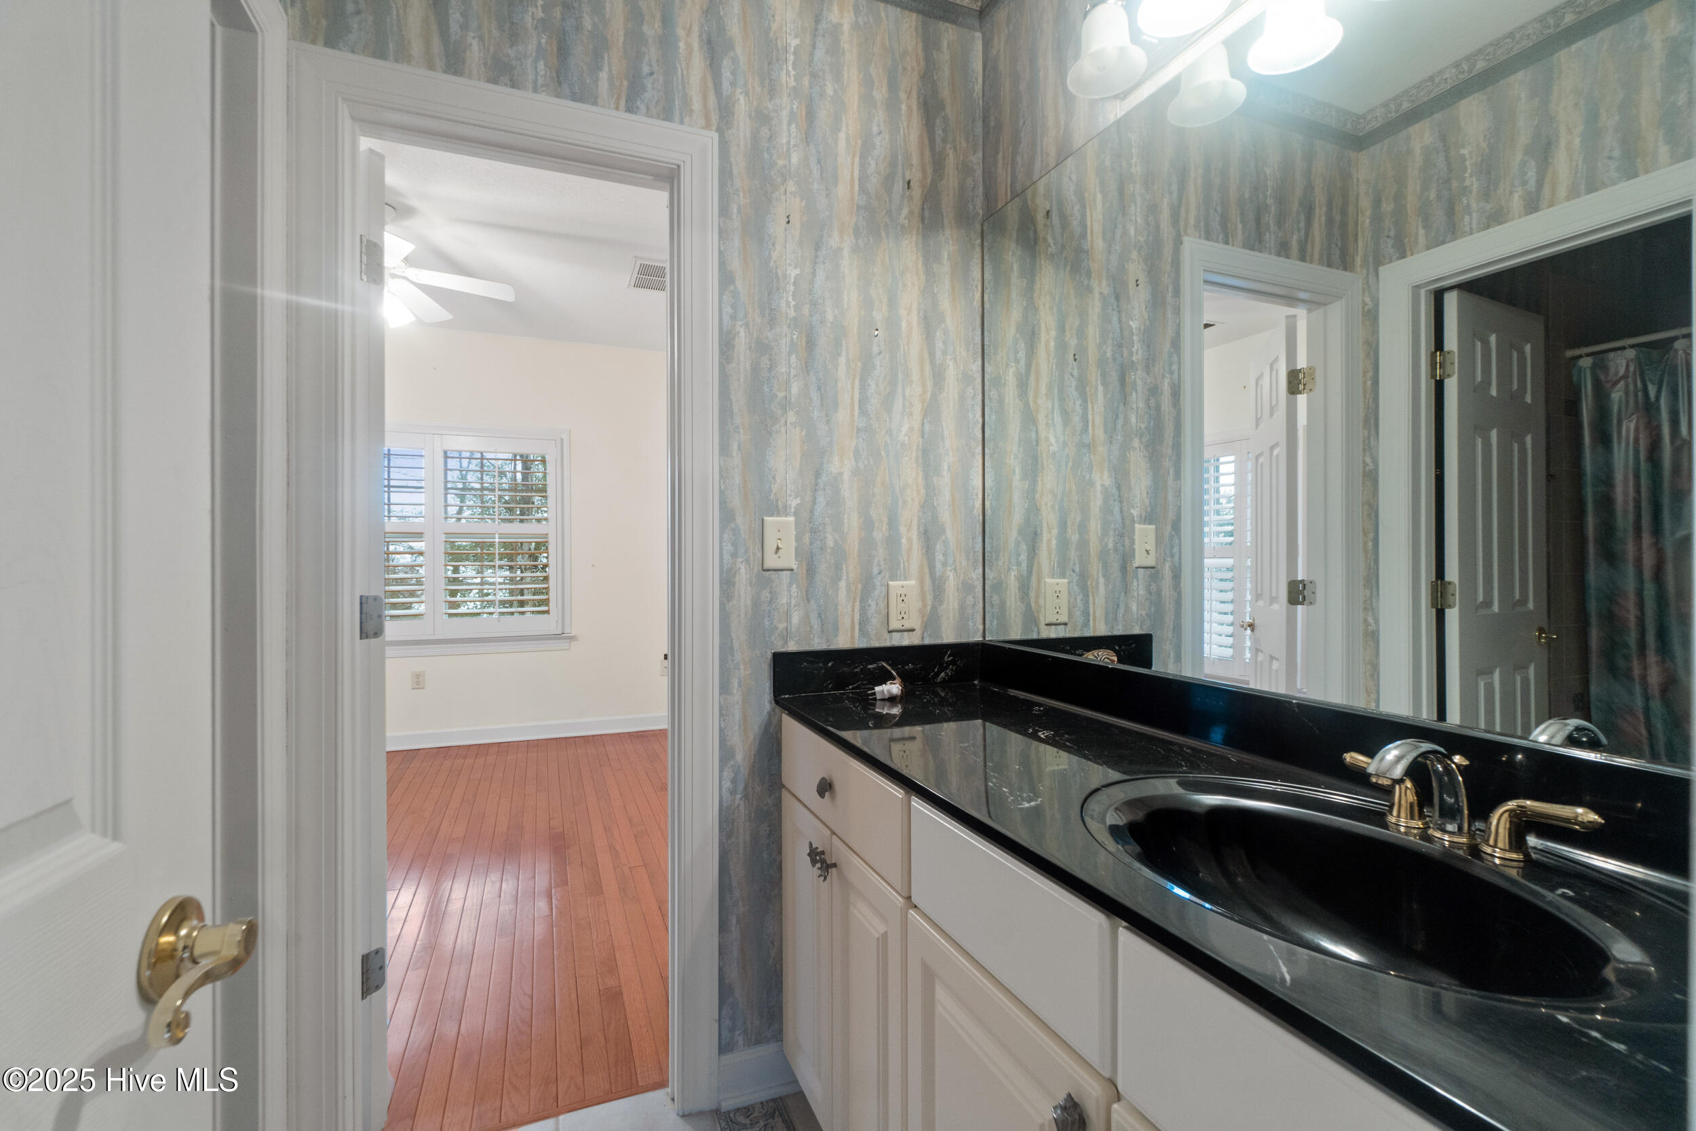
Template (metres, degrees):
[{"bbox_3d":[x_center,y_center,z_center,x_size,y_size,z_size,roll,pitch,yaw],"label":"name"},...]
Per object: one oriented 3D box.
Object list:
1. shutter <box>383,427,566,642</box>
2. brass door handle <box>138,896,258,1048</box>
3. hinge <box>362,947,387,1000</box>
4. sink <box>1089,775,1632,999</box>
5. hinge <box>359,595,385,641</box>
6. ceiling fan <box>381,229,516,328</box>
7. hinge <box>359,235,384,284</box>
[{"bbox_3d":[-2.695,-0.222,4.629,1.600,1.450,0.070,0,0,-22],"label":"shutter"},{"bbox_3d":[-0.421,0.261,0.451,0.062,0.070,0.148,0,0,-19],"label":"brass door handle"},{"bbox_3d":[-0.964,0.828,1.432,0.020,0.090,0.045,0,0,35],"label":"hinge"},{"bbox_3d":[0.472,0.365,0.710,0.390,0.150,0.520,0,0,-22],"label":"sink"},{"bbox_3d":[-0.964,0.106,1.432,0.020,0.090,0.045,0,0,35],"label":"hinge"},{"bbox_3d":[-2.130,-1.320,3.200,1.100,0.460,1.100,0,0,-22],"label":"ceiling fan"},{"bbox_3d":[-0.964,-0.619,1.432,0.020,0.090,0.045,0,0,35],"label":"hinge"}]

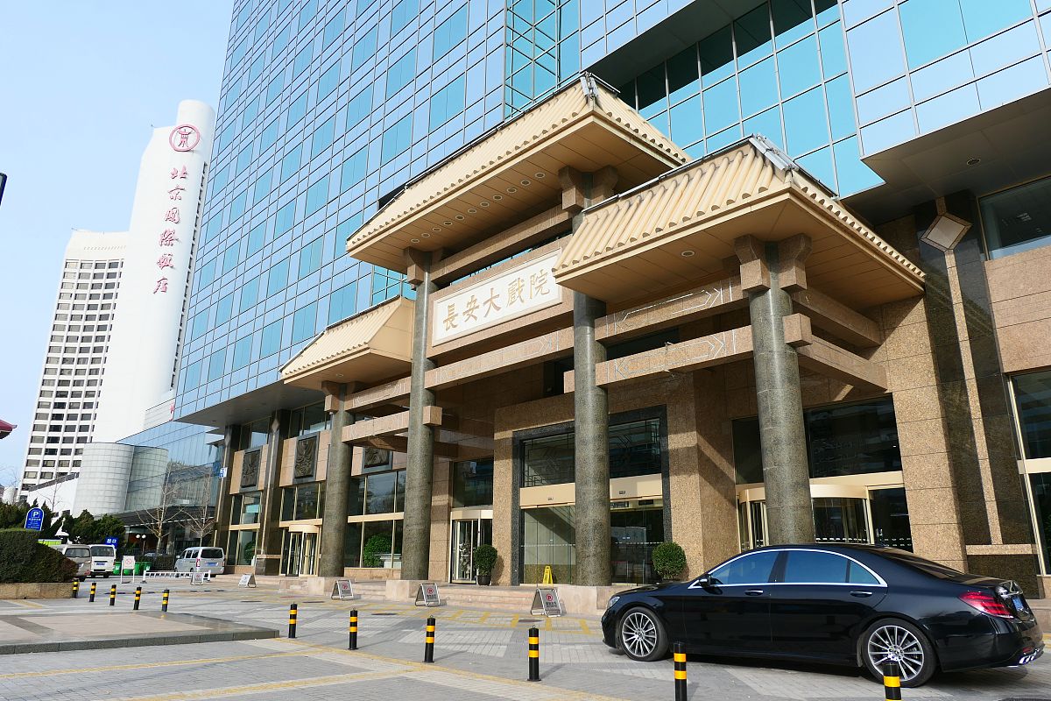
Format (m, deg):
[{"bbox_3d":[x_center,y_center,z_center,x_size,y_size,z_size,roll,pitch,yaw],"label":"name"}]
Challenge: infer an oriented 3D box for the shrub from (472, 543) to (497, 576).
[{"bbox_3d":[-1.561,8.291,27.749,0.970,1.220,0.970,0,-16,0],"label":"shrub"}]

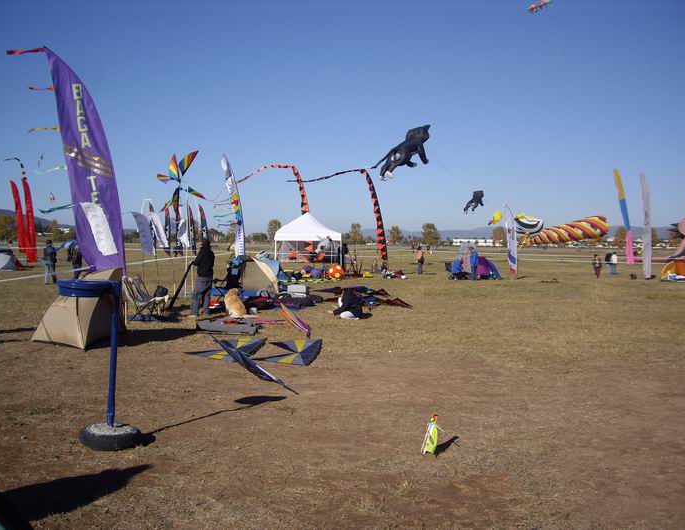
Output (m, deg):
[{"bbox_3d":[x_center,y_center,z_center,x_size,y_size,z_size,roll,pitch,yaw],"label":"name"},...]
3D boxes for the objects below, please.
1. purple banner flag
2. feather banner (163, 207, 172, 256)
[{"bbox_3d":[-5.614,-1.649,15.900,2.200,5.600,0.300,0,2,-12],"label":"purple banner flag"},{"bbox_3d":[-12.143,-2.192,54.000,0.750,4.100,0.150,0,2,-12],"label":"feather banner"}]

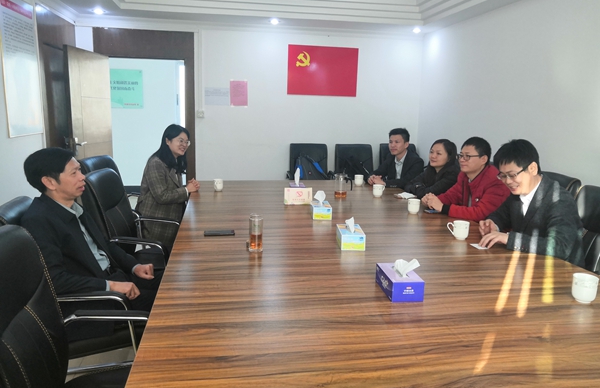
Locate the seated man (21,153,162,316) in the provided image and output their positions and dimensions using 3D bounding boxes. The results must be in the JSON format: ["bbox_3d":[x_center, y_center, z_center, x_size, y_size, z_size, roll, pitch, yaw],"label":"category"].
[{"bbox_3d":[-0.824,0.420,2.093,0.780,1.220,0.550,0,11,-6],"label":"seated man"}]

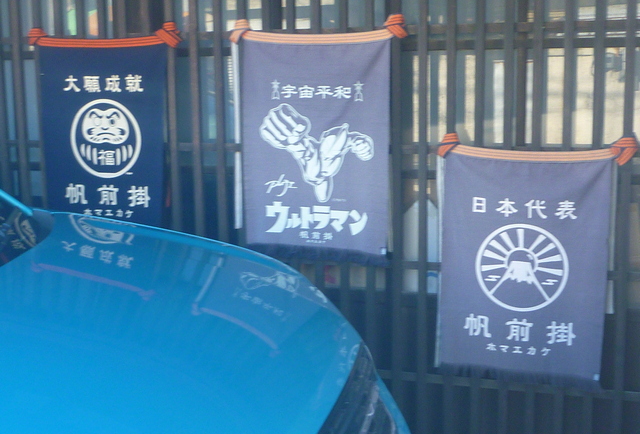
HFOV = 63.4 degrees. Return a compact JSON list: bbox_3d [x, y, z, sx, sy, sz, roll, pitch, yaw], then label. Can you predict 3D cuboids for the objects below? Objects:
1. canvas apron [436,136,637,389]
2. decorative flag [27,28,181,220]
[{"bbox_3d":[0.637,0.136,1.581,0.563,0.764,0.050,1,5,10],"label":"canvas apron"},{"bbox_3d":[-0.737,-0.265,1.786,0.563,0.761,0.050,1,5,10],"label":"decorative flag"}]

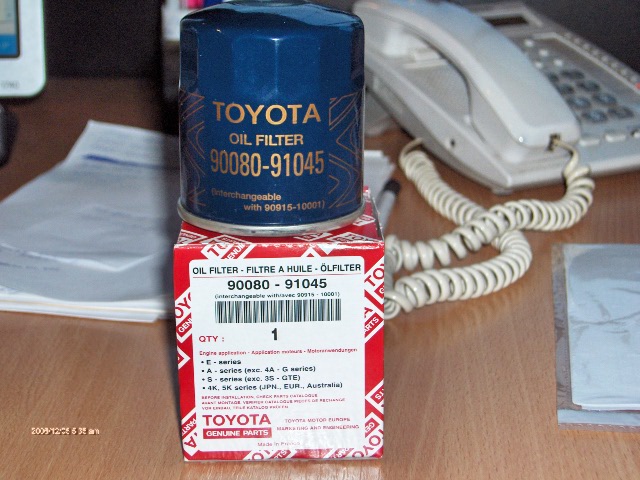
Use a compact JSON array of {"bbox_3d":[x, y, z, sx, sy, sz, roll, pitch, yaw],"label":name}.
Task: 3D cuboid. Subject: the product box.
[{"bbox_3d":[-0.013,0.029,0.480,0.070,0.081,0.068,-1,18,0],"label":"product box"}]

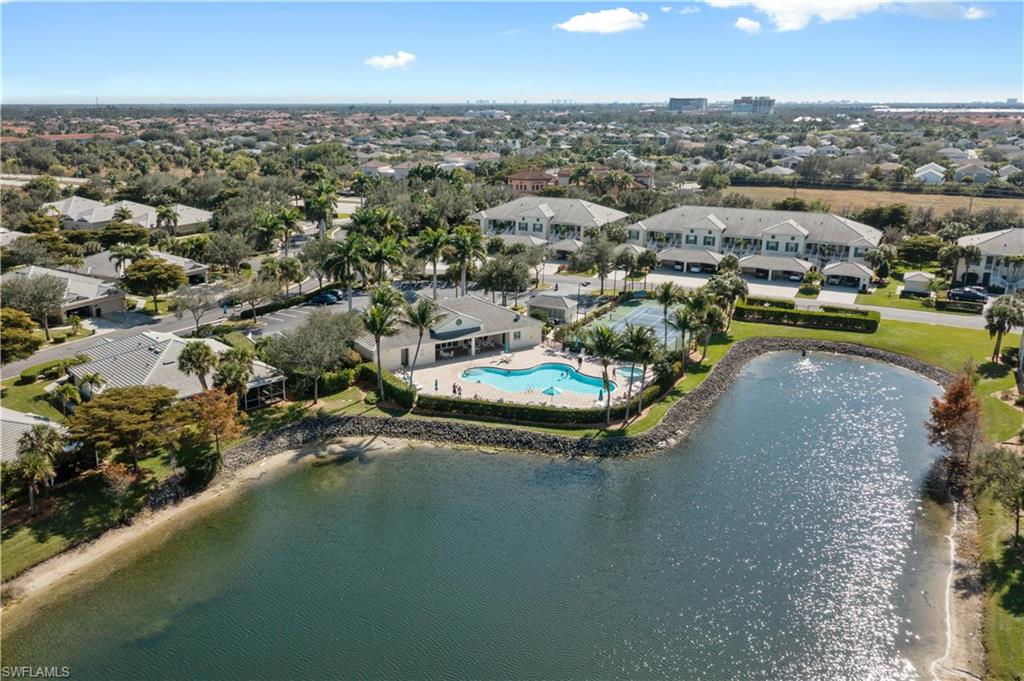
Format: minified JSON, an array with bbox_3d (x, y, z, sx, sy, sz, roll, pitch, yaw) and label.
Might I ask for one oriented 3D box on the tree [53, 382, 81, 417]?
[{"bbox_3d":[-48.660,6.560,87.230,3.100,4.040,3.100,0,17,0],"label":"tree"}]

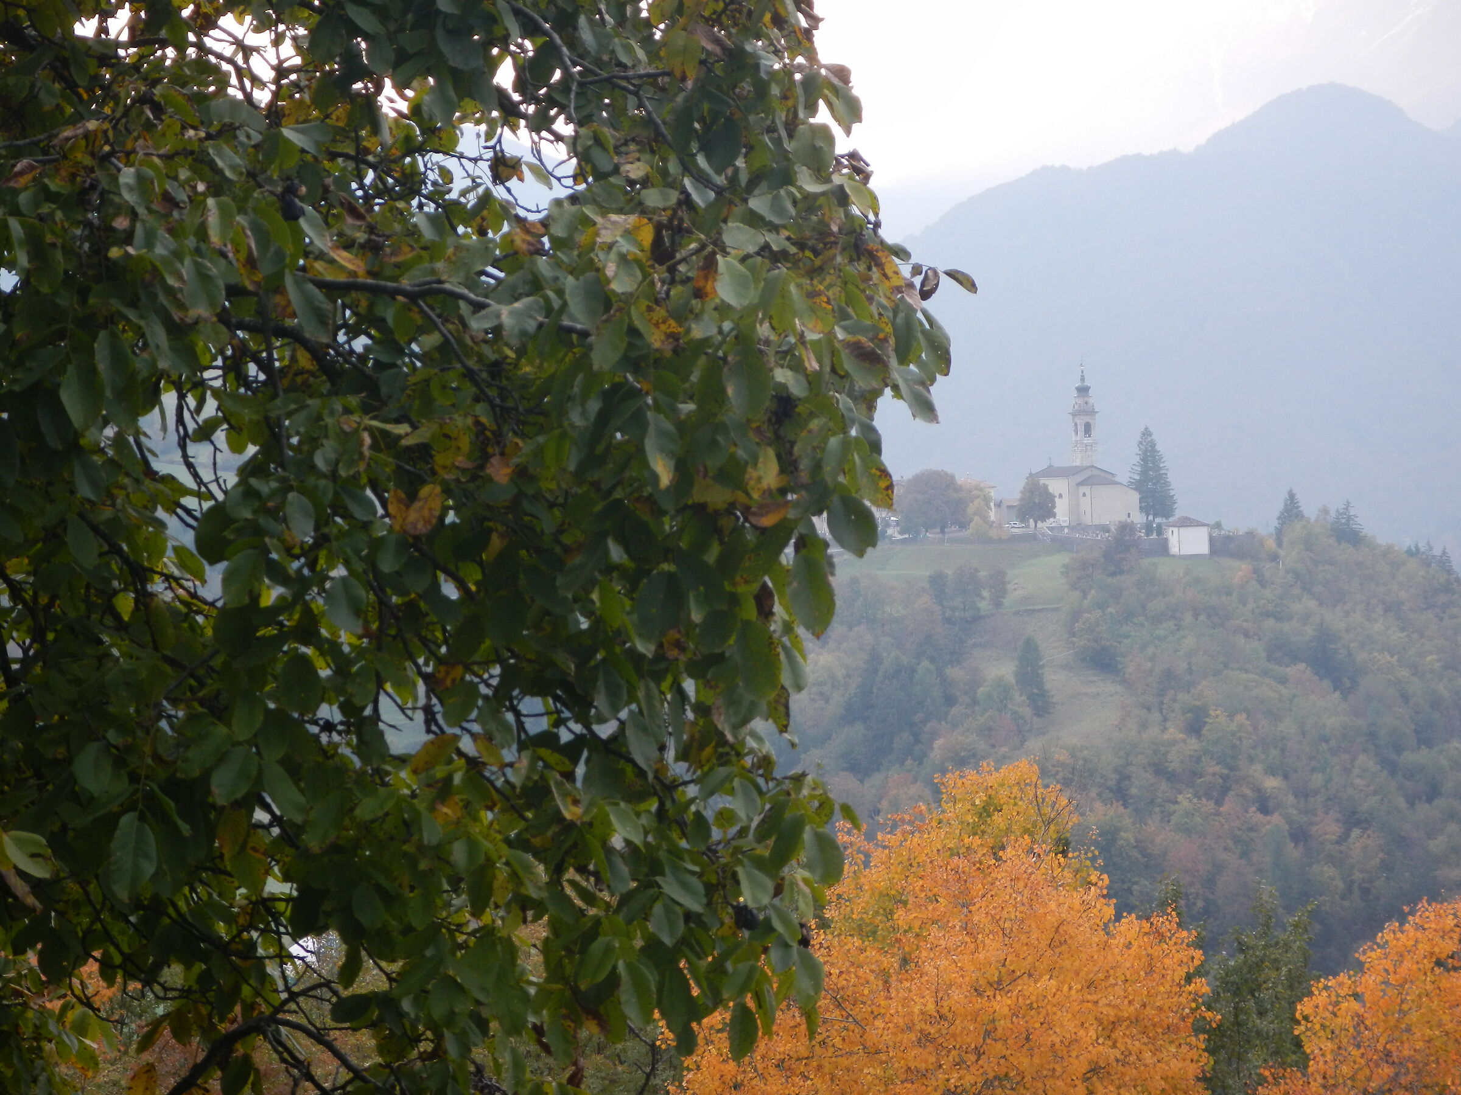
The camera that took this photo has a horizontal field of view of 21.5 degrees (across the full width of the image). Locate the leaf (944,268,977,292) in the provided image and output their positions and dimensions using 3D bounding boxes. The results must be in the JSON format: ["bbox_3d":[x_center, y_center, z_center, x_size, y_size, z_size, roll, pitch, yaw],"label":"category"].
[{"bbox_3d":[0.366,-0.423,6.100,0.067,0.024,0.025,34,-15,0],"label":"leaf"}]

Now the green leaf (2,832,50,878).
[{"bbox_3d":[-1.118,0.489,6.100,0.108,0.059,0.022,43,0,15],"label":"green leaf"}]

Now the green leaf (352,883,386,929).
[{"bbox_3d":[-0.612,0.606,6.500,0.056,0.082,0.022,-18,-15,0],"label":"green leaf"}]

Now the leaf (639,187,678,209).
[{"bbox_3d":[-0.116,-0.566,6.200,0.061,0.043,0.025,0,-30,0],"label":"leaf"}]

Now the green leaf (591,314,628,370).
[{"bbox_3d":[-0.196,-0.332,6.200,0.048,0.095,0.018,23,-15,0],"label":"green leaf"}]

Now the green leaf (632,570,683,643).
[{"bbox_3d":[-0.126,0.101,6.600,0.082,0.127,0.030,13,0,1],"label":"green leaf"}]

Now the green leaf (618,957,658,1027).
[{"bbox_3d":[-0.147,0.708,6.100,0.063,0.117,0.022,-19,-15,0],"label":"green leaf"}]

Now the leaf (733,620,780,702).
[{"bbox_3d":[0.041,0.176,6.000,0.075,0.130,0.022,-12,-15,0],"label":"leaf"}]

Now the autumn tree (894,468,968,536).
[{"bbox_3d":[44.585,-9.852,850.000,15.662,15.156,14.651,0,0,0],"label":"autumn tree"}]

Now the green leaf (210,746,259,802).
[{"bbox_3d":[-0.799,0.367,6.200,0.059,0.110,0.018,29,-20,0],"label":"green leaf"}]

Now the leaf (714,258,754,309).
[{"bbox_3d":[0.007,-0.434,6.300,0.065,0.098,0.022,-22,-15,0],"label":"leaf"}]

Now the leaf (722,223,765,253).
[{"bbox_3d":[0.020,-0.492,6.100,0.069,0.048,0.025,12,-30,0],"label":"leaf"}]

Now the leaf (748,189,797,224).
[{"bbox_3d":[0.067,-0.551,6.200,0.068,0.030,0.076,22,45,0],"label":"leaf"}]

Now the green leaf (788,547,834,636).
[{"bbox_3d":[0.134,0.073,6.400,0.072,0.153,0.030,-7,0,-1],"label":"green leaf"}]

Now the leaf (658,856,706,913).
[{"bbox_3d":[-0.081,0.562,6.400,0.057,0.106,0.030,-45,0,-4],"label":"leaf"}]

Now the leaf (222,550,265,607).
[{"bbox_3d":[-0.788,0.051,6.200,0.066,0.098,0.025,14,-12,0],"label":"leaf"}]

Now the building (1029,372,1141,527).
[{"bbox_3d":[80.020,-22.620,870.000,15.500,35.500,30.000,-2,0,-24],"label":"building"}]

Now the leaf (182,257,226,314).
[{"bbox_3d":[-0.824,-0.409,6.000,0.062,0.096,0.025,-18,-15,0],"label":"leaf"}]

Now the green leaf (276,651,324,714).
[{"bbox_3d":[-0.716,0.226,6.400,0.080,0.108,0.022,-10,-15,0],"label":"green leaf"}]

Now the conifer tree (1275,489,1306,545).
[{"bbox_3d":[123.904,-6.189,850.000,6.568,13.136,6.568,0,0,0],"label":"conifer tree"}]

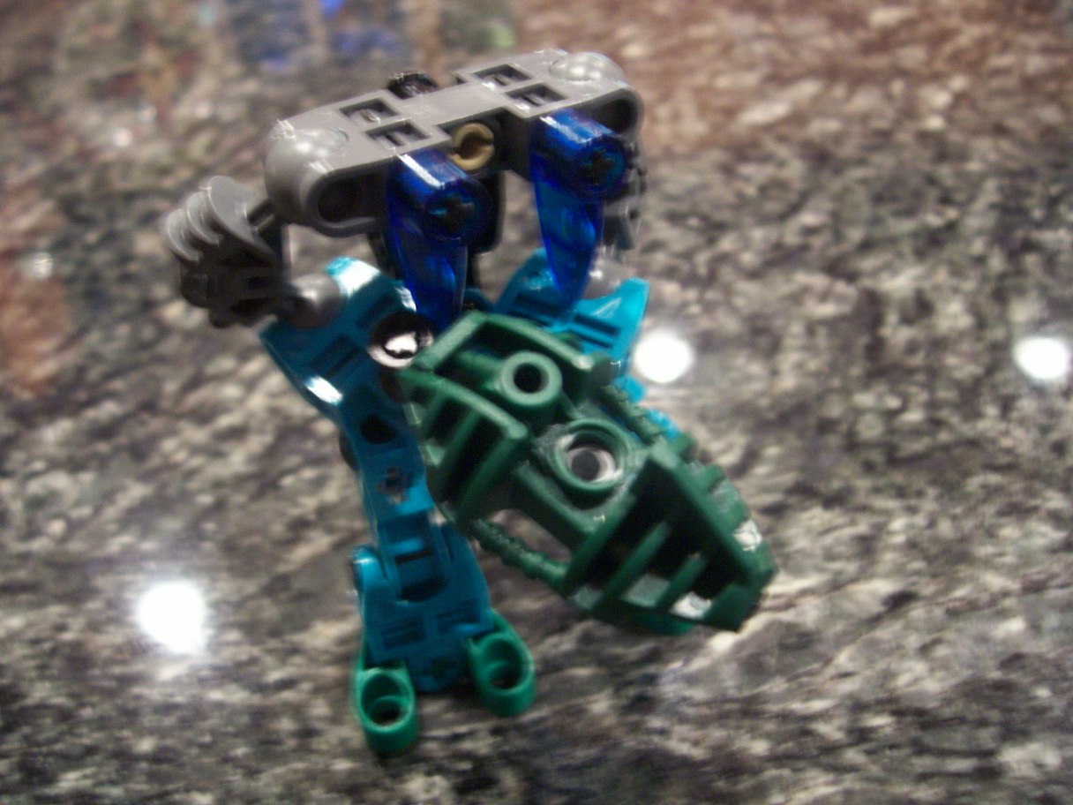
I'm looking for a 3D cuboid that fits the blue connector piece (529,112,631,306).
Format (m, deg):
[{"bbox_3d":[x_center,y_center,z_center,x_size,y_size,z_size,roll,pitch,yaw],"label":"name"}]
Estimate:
[{"bbox_3d":[0.005,-0.022,0.122,0.007,0.023,0.009,-22,41,-23],"label":"blue connector piece"}]

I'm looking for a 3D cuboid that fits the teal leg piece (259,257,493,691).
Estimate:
[{"bbox_3d":[-0.018,0.009,0.128,0.018,0.053,0.014,-19,13,-16],"label":"teal leg piece"}]

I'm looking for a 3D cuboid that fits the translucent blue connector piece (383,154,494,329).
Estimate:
[{"bbox_3d":[-0.010,-0.016,0.116,0.007,0.023,0.009,-22,41,-23],"label":"translucent blue connector piece"}]

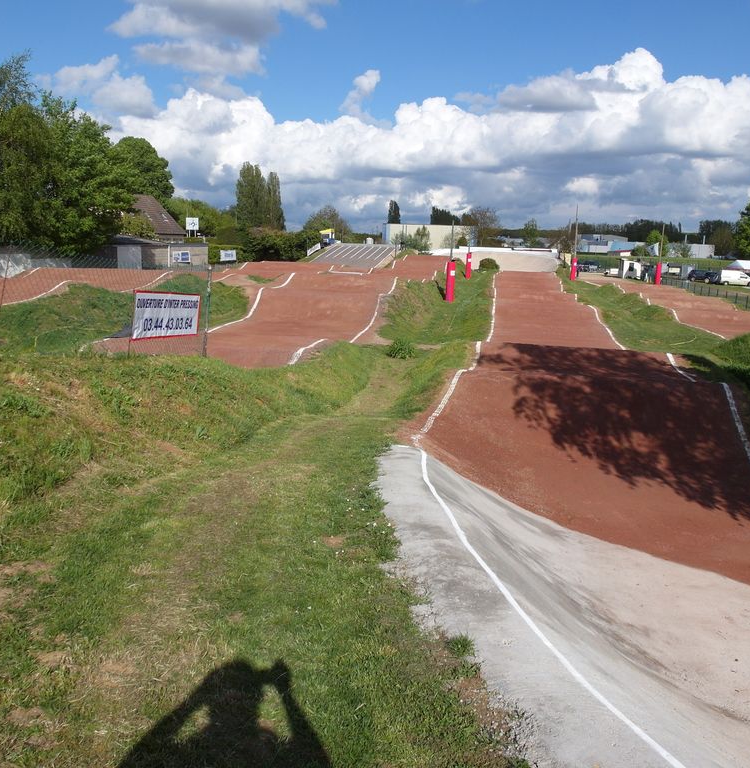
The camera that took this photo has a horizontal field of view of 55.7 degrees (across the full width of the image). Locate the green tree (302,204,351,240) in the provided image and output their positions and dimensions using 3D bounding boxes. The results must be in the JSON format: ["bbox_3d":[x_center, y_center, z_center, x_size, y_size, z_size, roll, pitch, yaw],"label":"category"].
[{"bbox_3d":[-8.322,-26.470,122.891,8.200,8.597,8.200,1,12,-4],"label":"green tree"}]

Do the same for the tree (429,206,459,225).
[{"bbox_3d":[20.067,-45.187,205.000,8.800,12.800,7.500,3,12,6],"label":"tree"}]

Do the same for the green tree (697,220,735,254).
[{"bbox_3d":[113.032,-48.324,235.000,12.500,13.000,11.500,7,13,26],"label":"green tree"}]

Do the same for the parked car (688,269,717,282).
[{"bbox_3d":[38.083,-12.386,81.845,1.720,1.500,4.100,-1,12,-15],"label":"parked car"}]

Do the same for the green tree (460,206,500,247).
[{"bbox_3d":[20.419,-29.879,141.044,8.000,10.073,8.000,4,12,8],"label":"green tree"}]

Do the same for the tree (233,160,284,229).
[{"bbox_3d":[-27.074,-41.947,165.000,11.300,19.000,8.500,-1,12,-9],"label":"tree"}]

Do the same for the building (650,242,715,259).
[{"bbox_3d":[104.986,-45.986,245.493,19.000,4.755,14.000,3,12,3],"label":"building"}]

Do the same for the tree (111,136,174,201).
[{"bbox_3d":[-34.318,-26.428,99.640,12.000,15.822,12.000,-2,13,-19],"label":"tree"}]

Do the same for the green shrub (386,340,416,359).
[{"bbox_3d":[0.723,-0.976,20.053,0.820,0.510,0.800,3,12,2],"label":"green shrub"}]

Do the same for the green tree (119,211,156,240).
[{"bbox_3d":[-23.611,-14.544,70.543,4.000,5.241,4.000,-2,13,-18],"label":"green tree"}]

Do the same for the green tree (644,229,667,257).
[{"bbox_3d":[81.549,-40.328,205.908,6.300,8.759,6.300,7,13,21],"label":"green tree"}]

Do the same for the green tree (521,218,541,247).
[{"bbox_3d":[33.063,-30.845,150.000,4.300,8.500,4.300,4,12,12],"label":"green tree"}]

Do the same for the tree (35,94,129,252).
[{"bbox_3d":[-23.894,-16.624,58.000,8.500,13.800,8.500,-3,13,-22],"label":"tree"}]

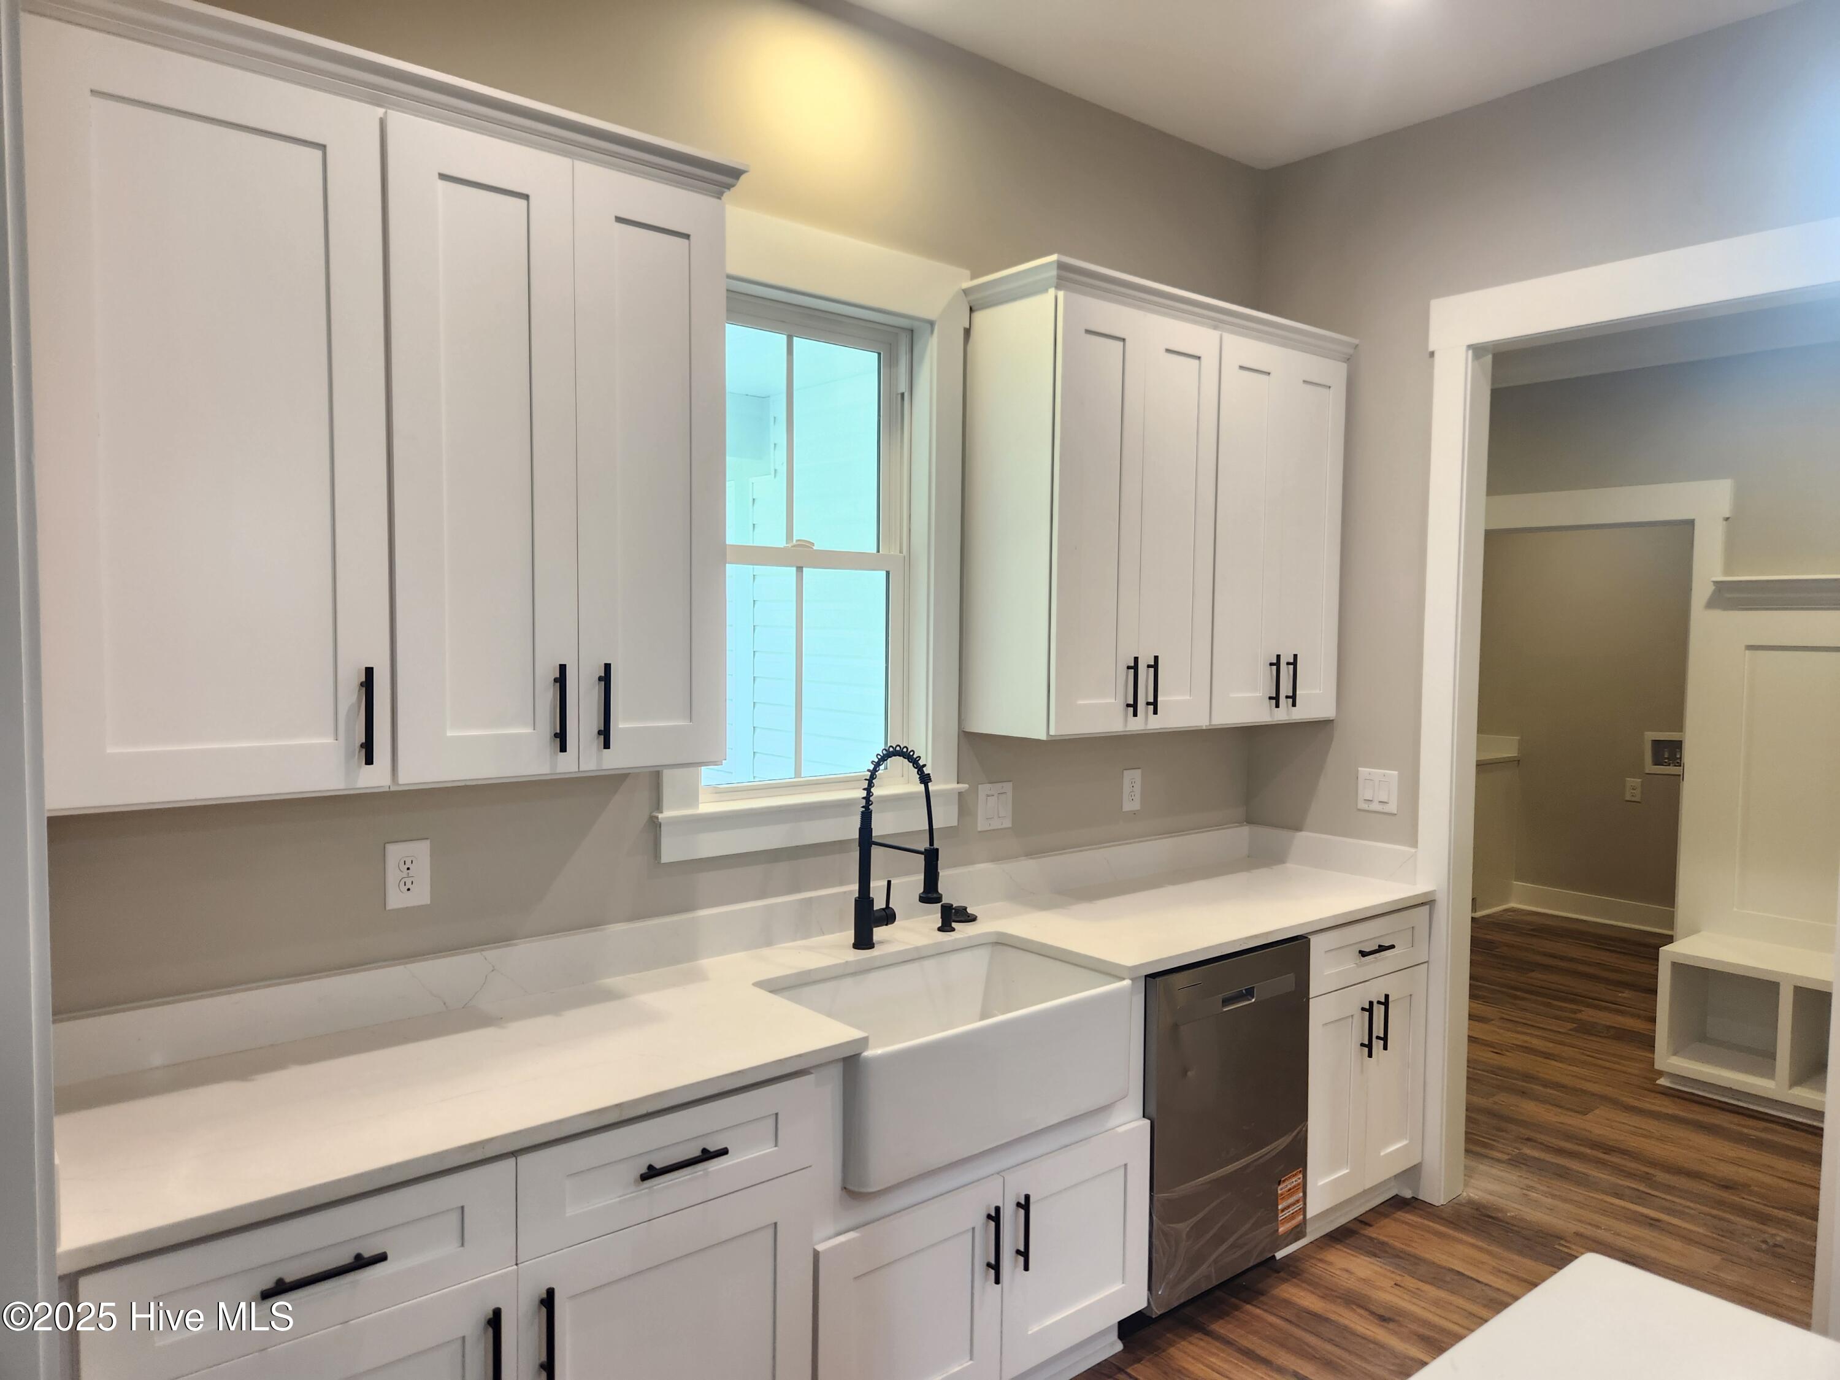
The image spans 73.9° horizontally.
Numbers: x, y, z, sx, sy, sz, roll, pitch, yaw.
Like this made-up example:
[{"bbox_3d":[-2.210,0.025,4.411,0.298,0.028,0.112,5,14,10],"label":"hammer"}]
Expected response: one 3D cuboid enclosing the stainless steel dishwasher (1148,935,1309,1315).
[{"bbox_3d":[0.561,1.015,3.124,0.602,0.821,0.607,-2,4,-40],"label":"stainless steel dishwasher"}]

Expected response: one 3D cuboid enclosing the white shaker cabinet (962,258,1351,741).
[{"bbox_3d":[0.676,-0.453,3.334,1.273,1.105,0.355,-2,4,-40],"label":"white shaker cabinet"}]

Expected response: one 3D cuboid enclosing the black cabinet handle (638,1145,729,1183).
[{"bbox_3d":[-0.372,0.740,1.915,0.154,0.012,0.035,-2,4,-40],"label":"black cabinet handle"}]

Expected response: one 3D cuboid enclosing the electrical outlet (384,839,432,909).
[{"bbox_3d":[-0.946,0.341,2.260,0.080,0.124,0.007,-2,4,-40],"label":"electrical outlet"}]

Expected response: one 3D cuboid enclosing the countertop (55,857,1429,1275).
[{"bbox_3d":[0.032,0.605,2.682,3.209,0.029,0.643,-2,4,-40],"label":"countertop"}]

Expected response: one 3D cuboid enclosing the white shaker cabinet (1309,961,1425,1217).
[{"bbox_3d":[1.019,1.052,3.551,0.597,0.575,0.623,-2,4,-40],"label":"white shaker cabinet"}]

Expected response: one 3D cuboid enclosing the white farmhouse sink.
[{"bbox_3d":[0.009,0.749,2.531,0.762,0.252,0.453,-2,4,-40],"label":"white farmhouse sink"}]

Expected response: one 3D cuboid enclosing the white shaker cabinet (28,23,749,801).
[{"bbox_3d":[-0.855,-0.402,2.065,1.109,1.104,0.355,-2,4,-40],"label":"white shaker cabinet"}]

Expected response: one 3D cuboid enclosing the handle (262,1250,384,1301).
[{"bbox_3d":[-0.778,0.761,1.597,0.150,0.013,0.038,-2,4,-40],"label":"handle"}]

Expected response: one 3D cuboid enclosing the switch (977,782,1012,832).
[{"bbox_3d":[0.199,0.306,3.201,0.121,0.120,0.009,-2,4,-40],"label":"switch"}]

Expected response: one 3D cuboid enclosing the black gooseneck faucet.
[{"bbox_3d":[-0.034,0.355,2.719,0.116,0.464,0.265,-2,4,-44],"label":"black gooseneck faucet"}]

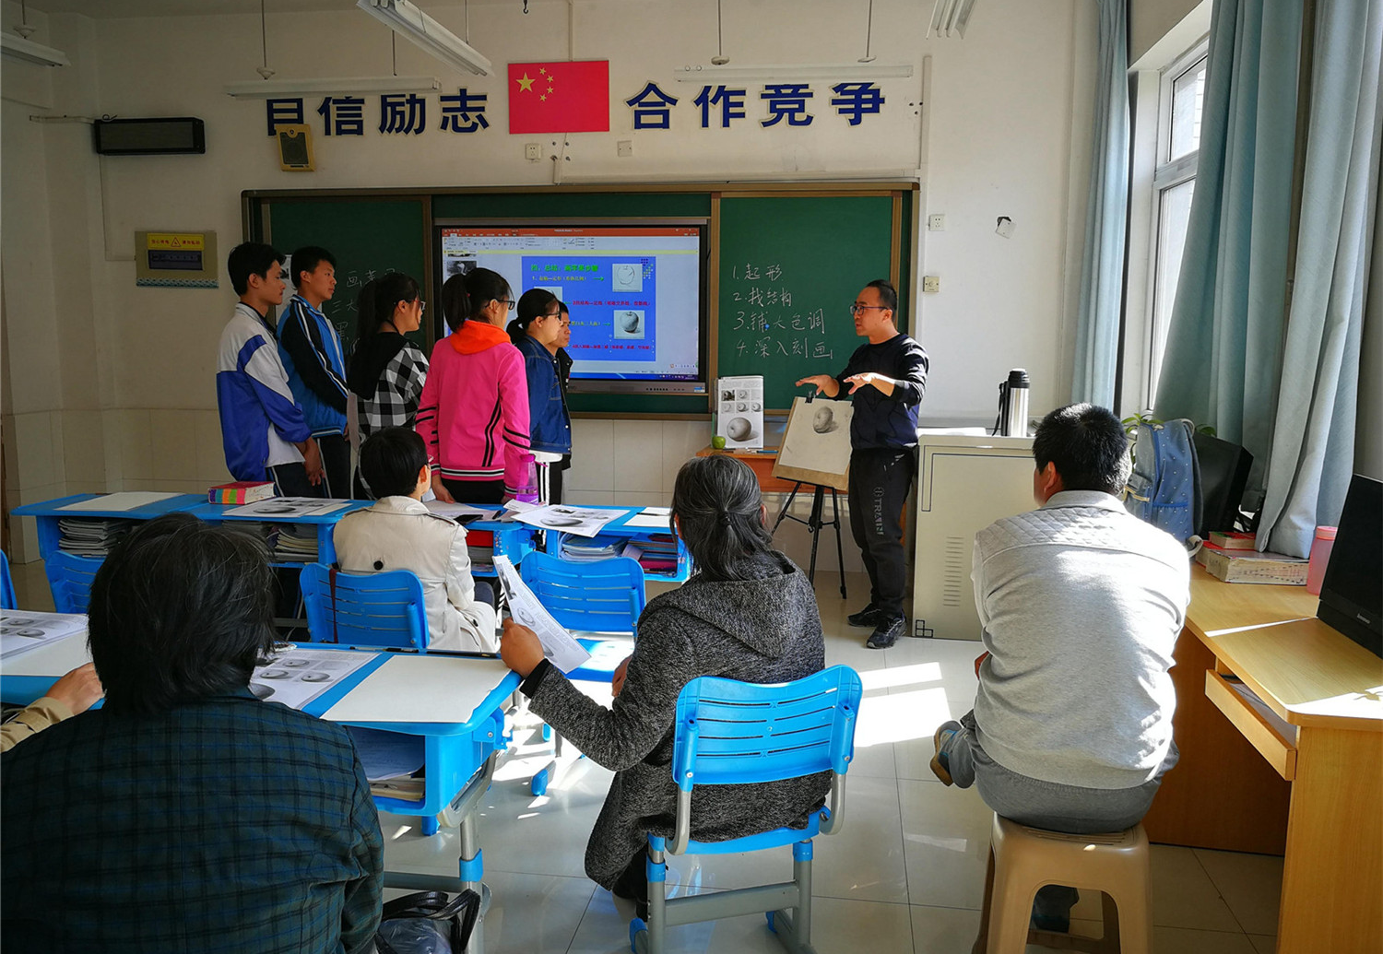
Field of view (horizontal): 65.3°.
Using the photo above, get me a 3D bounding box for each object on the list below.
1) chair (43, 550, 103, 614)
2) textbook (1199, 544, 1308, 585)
[{"bbox_3d":[-1.799,0.582,3.607,0.420,0.770,0.440,1,8,6],"label":"chair"},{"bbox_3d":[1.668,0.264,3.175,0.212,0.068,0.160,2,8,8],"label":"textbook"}]

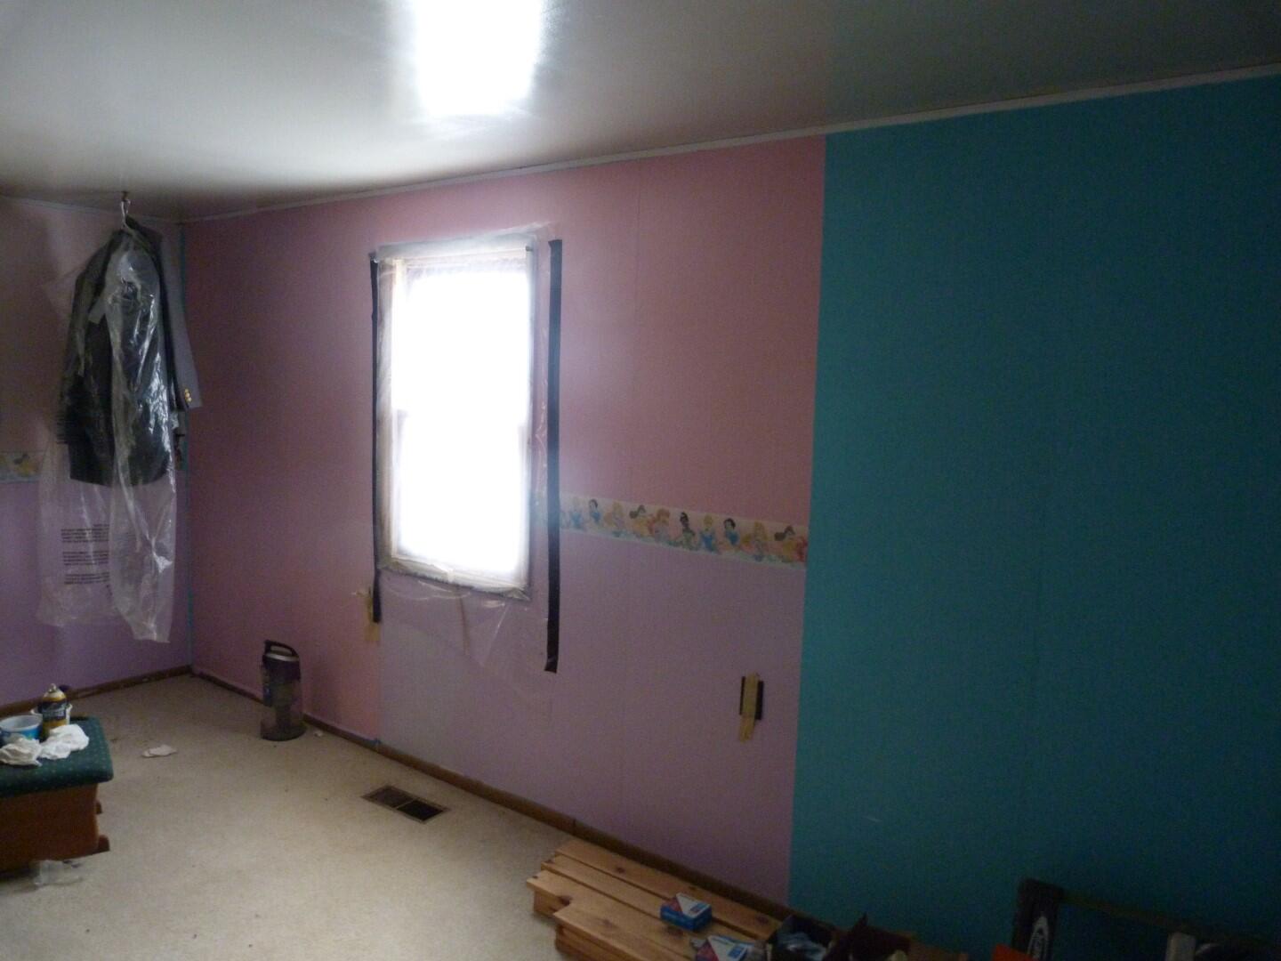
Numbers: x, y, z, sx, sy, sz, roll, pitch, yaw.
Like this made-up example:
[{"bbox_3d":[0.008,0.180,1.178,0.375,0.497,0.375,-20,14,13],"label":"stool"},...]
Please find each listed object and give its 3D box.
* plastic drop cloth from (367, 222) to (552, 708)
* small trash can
[{"bbox_3d":[-0.697,-0.079,3.348,0.945,1.590,0.080,6,8,35],"label":"plastic drop cloth"},{"bbox_3d":[-1.513,0.877,3.919,0.185,0.390,0.180,2,6,0],"label":"small trash can"}]

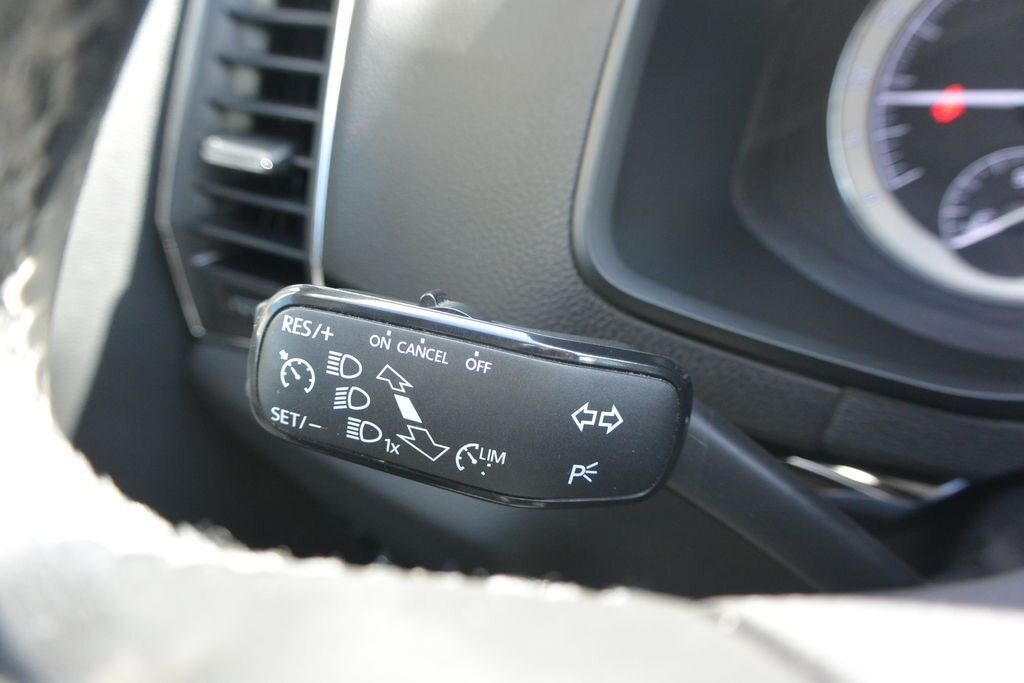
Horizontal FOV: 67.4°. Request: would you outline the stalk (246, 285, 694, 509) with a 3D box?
[{"bbox_3d":[-0.008,0.010,0.149,0.081,0.032,0.020,12,3,-2],"label":"stalk"}]

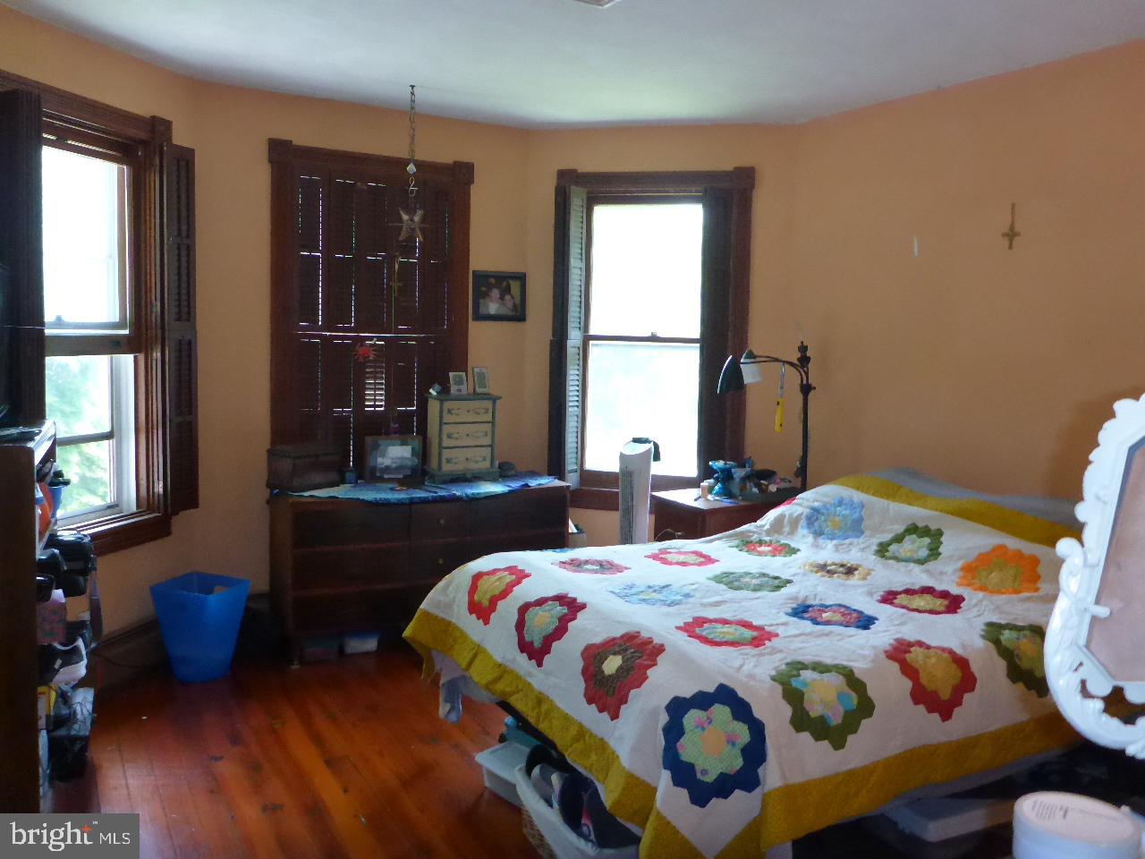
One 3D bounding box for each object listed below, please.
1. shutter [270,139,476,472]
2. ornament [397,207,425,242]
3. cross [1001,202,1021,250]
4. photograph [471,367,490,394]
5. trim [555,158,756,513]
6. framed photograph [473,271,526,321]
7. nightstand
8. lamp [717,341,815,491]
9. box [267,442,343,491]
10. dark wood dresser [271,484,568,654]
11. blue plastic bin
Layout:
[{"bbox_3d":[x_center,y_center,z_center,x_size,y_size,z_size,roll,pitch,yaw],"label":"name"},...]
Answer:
[{"bbox_3d":[-1.041,-0.521,4.949,1.099,1.898,0.090,-1,6,-27],"label":"shutter"},{"bbox_3d":[-0.796,-1.012,4.568,0.140,0.181,0.090,-1,6,-27],"label":"ornament"},{"bbox_3d":[1.899,-0.876,4.002,0.015,0.196,0.092,-2,6,-32],"label":"cross"},{"bbox_3d":[-0.506,-0.270,5.135,0.090,0.140,0.030,-1,-6,-27],"label":"photograph"},{"bbox_3d":[0.424,-0.491,5.253,1.119,1.943,0.150,2,5,14],"label":"trim"},{"bbox_3d":[-0.412,-0.754,5.265,0.329,0.276,0.025,-1,6,-27],"label":"framed photograph"},{"bbox_3d":[0.790,0.729,4.948,0.620,0.735,0.502,-2,6,-32],"label":"nightstand"},{"bbox_3d":[0.998,0.332,4.746,0.560,1.570,0.300,0,5,-10],"label":"lamp"},{"bbox_3d":[-1.343,0.193,4.711,0.275,0.195,0.270,-3,6,-38],"label":"box"},{"bbox_3d":[-0.778,0.682,4.843,1.457,0.777,0.490,-1,6,-27],"label":"dark wood dresser"},{"bbox_3d":[-1.673,0.901,4.186,0.325,0.415,0.290,3,5,22],"label":"blue plastic bin"}]

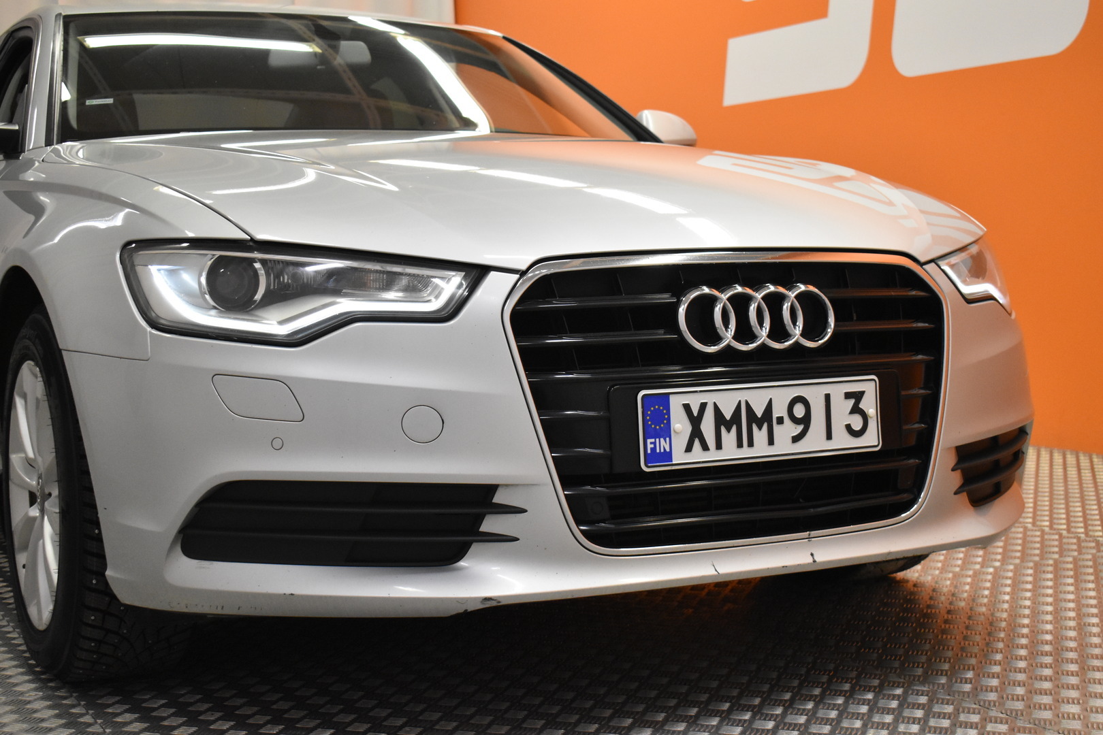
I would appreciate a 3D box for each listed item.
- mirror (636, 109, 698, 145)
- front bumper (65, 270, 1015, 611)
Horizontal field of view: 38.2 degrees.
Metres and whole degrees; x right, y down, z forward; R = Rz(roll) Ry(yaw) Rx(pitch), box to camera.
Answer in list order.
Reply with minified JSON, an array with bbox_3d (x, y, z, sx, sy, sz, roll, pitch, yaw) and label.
[{"bbox_3d":[0.317,-0.618,4.315,0.240,0.165,0.160,-3,5,-28],"label":"mirror"},{"bbox_3d":[0.187,0.079,2.655,1.830,0.509,0.615,-3,5,-28],"label":"front bumper"}]

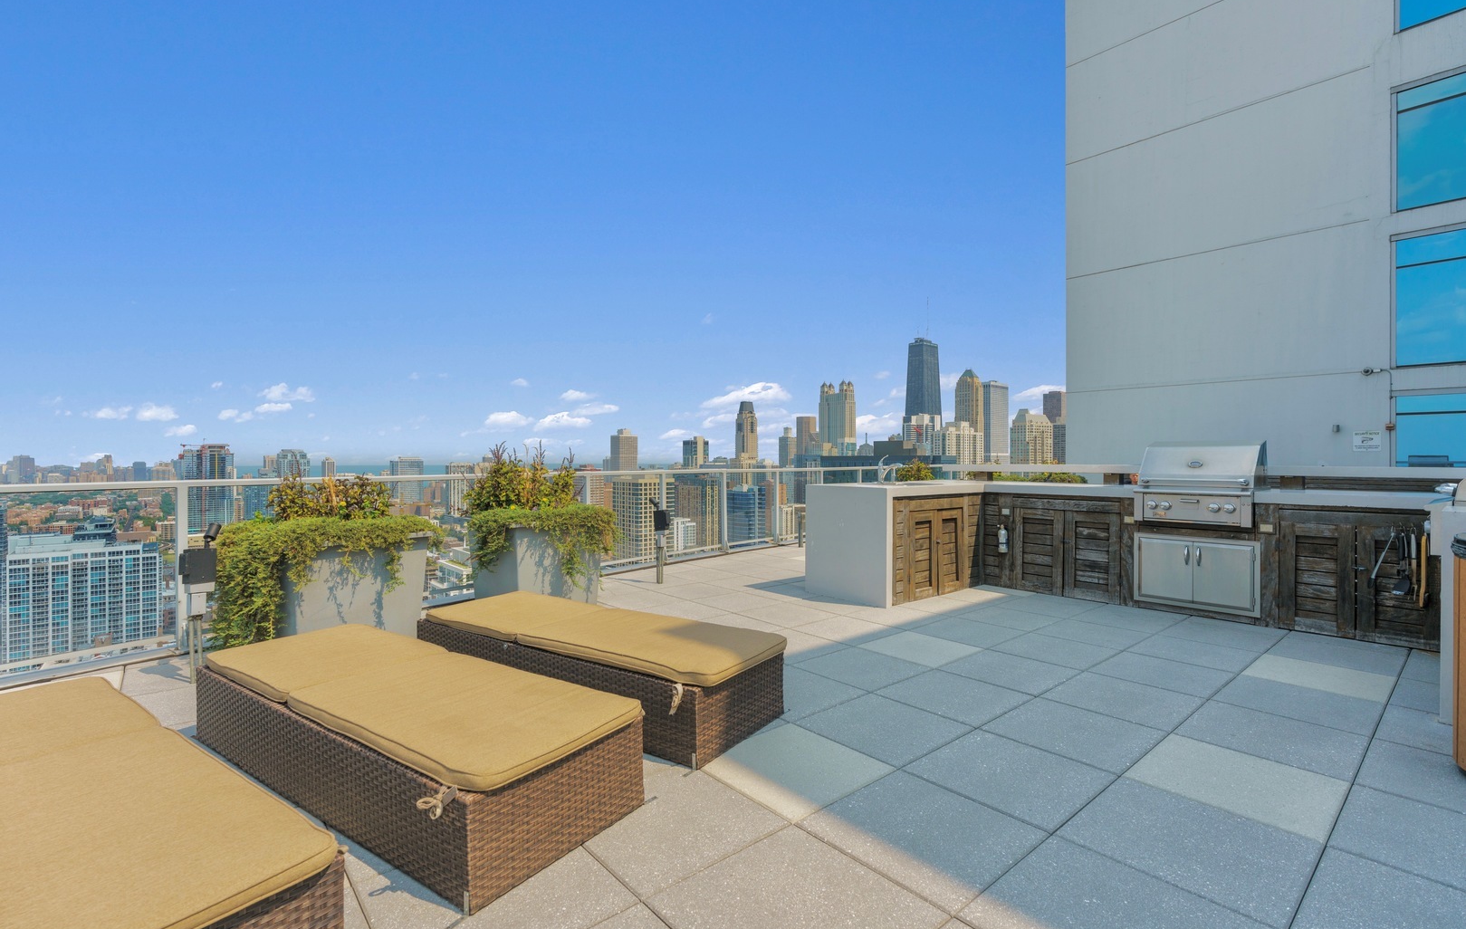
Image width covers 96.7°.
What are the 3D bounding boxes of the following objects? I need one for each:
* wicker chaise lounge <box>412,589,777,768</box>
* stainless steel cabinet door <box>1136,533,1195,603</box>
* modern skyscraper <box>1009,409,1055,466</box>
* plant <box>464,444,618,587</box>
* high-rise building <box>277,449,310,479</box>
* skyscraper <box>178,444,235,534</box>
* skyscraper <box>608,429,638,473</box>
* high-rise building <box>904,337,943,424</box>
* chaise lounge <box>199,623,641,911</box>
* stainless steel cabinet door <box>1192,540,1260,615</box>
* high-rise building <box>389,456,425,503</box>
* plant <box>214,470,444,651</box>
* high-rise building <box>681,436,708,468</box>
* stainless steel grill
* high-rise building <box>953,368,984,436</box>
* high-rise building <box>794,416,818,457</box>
[{"bbox_3d":[-0.786,1.023,3.448,2.049,0.374,0.675,0,0,35],"label":"wicker chaise lounge"},{"bbox_3d":[3.505,0.851,5.296,0.040,0.515,0.396,-1,1,-40],"label":"stainless steel cabinet door"},{"bbox_3d":[339.183,26.267,739.277,46.000,176.000,25.000,-1,1,-40],"label":"modern skyscraper"},{"bbox_3d":[-1.594,0.397,5.423,0.890,1.100,0.920,0,1,43],"label":"plant"},{"bbox_3d":[-1286.484,36.940,1906.707,66.000,142.000,32.000,-1,0,-41],"label":"high-rise building"},{"bbox_3d":[-791.465,43.850,980.546,56.000,136.000,32.000,-1,0,-41],"label":"skyscraper"},{"bbox_3d":[-197.416,27.912,1183.931,36.000,172.000,36.000,-1,1,-40],"label":"skyscraper"},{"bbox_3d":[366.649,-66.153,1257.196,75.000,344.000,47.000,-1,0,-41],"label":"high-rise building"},{"bbox_3d":[-1.357,1.030,2.622,2.049,0.374,0.690,0,0,34],"label":"chaise lounge"},{"bbox_3d":[3.763,0.852,4.993,0.040,0.515,0.400,-1,1,-40],"label":"stainless steel cabinet door"},{"bbox_3d":[-603.367,51.193,1207.994,41.000,131.000,52.000,-1,1,-40],"label":"high-rise building"},{"bbox_3d":[-2.642,0.586,4.272,0.940,1.020,1.030,0,1,39],"label":"plant"},{"bbox_3d":[-64.441,22.385,1098.394,31.000,143.000,31.000,-1,1,-40],"label":"high-rise building"},{"bbox_3d":[3.726,0.139,5.178,0.630,0.645,0.768,-1,0,-43],"label":"stainless steel grill"},{"bbox_3d":[357.368,-20.943,987.184,28.000,257.000,34.000,-1,0,-41],"label":"high-rise building"},{"bbox_3d":[149.793,3.690,1331.655,36.000,205.000,36.000,-1,0,-41],"label":"high-rise building"}]

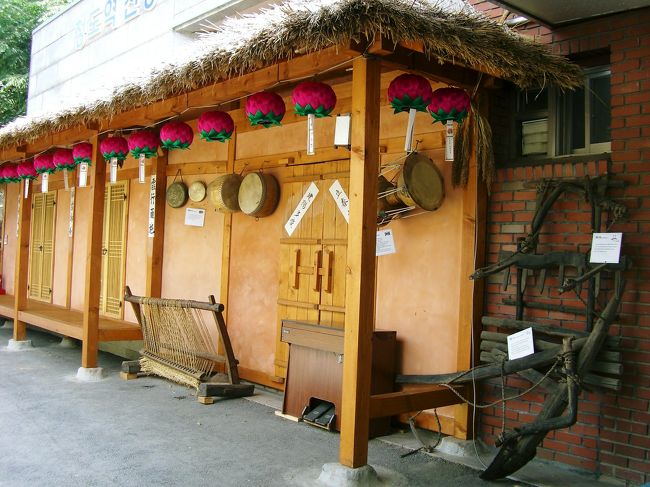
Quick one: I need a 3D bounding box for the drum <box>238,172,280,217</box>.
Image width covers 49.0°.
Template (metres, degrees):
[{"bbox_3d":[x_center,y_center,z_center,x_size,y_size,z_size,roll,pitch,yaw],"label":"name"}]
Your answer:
[{"bbox_3d":[-0.604,-0.449,6.609,0.212,0.394,0.394,3,-2,-42],"label":"drum"}]

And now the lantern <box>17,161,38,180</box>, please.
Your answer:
[{"bbox_3d":[-4.005,-0.984,9.618,0.280,0.255,0.280,3,-1,-40],"label":"lantern"}]

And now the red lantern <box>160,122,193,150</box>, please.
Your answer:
[{"bbox_3d":[-1.288,-0.942,6.230,0.291,0.256,0.291,2,-1,0],"label":"red lantern"}]

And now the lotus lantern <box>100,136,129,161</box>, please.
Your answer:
[{"bbox_3d":[-2.201,-0.996,7.475,0.290,0.250,0.290,3,-1,-40],"label":"lotus lantern"}]

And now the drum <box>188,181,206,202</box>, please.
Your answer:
[{"bbox_3d":[-1.411,-0.574,7.907,0.235,0.238,0.060,2,-1,25],"label":"drum"}]

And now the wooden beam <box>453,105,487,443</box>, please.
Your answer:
[{"bbox_3d":[1.020,0.131,4.930,0.120,2.400,0.120,3,-2,-41],"label":"wooden beam"}]

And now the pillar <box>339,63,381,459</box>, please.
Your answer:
[{"bbox_3d":[0.217,0.115,4.344,0.115,2.449,0.122,3,-2,-39],"label":"pillar"}]

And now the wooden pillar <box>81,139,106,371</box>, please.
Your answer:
[{"bbox_3d":[-2.445,0.090,7.609,0.113,2.443,0.128,3,-2,-39],"label":"wooden pillar"}]

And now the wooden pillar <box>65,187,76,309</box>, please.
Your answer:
[{"bbox_3d":[-3.578,0.054,10.124,0.100,1.740,0.150,3,-1,-40],"label":"wooden pillar"}]

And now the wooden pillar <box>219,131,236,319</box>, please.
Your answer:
[{"bbox_3d":[-0.944,0.056,7.187,0.118,2.344,0.133,3,-2,-42],"label":"wooden pillar"}]

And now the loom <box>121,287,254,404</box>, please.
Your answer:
[{"bbox_3d":[-1.345,0.942,6.812,0.520,0.930,1.660,3,-2,-41],"label":"loom"}]

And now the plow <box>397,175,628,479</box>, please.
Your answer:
[{"bbox_3d":[1.068,0.526,4.416,0.580,1.780,1.420,3,-2,-41],"label":"plow"}]

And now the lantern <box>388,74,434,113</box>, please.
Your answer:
[{"bbox_3d":[0.537,-0.942,4.480,0.270,0.240,0.270,2,-1,0],"label":"lantern"}]

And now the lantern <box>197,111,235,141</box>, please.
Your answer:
[{"bbox_3d":[-0.817,-0.881,5.370,0.270,0.240,0.270,2,-1,0],"label":"lantern"}]

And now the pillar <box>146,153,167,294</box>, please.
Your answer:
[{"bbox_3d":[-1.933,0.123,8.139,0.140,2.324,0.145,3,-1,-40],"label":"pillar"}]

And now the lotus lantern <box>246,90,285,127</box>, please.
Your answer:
[{"bbox_3d":[-0.408,-0.919,4.890,0.270,0.240,0.270,2,-1,0],"label":"lotus lantern"}]

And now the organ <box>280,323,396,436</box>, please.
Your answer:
[{"bbox_3d":[0.077,1.022,5.569,0.414,0.773,0.886,3,-2,-39],"label":"organ"}]

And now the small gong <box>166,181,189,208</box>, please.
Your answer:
[{"bbox_3d":[-1.632,-0.530,7.850,0.084,0.281,0.276,3,-2,-42],"label":"small gong"}]

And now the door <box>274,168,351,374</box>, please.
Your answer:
[{"bbox_3d":[-0.016,0.268,6.071,0.069,1.935,1.202,3,-2,-42],"label":"door"}]

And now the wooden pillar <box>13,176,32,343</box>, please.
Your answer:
[{"bbox_3d":[-3.859,0.064,9.100,0.120,2.400,0.120,3,-2,-41],"label":"wooden pillar"}]

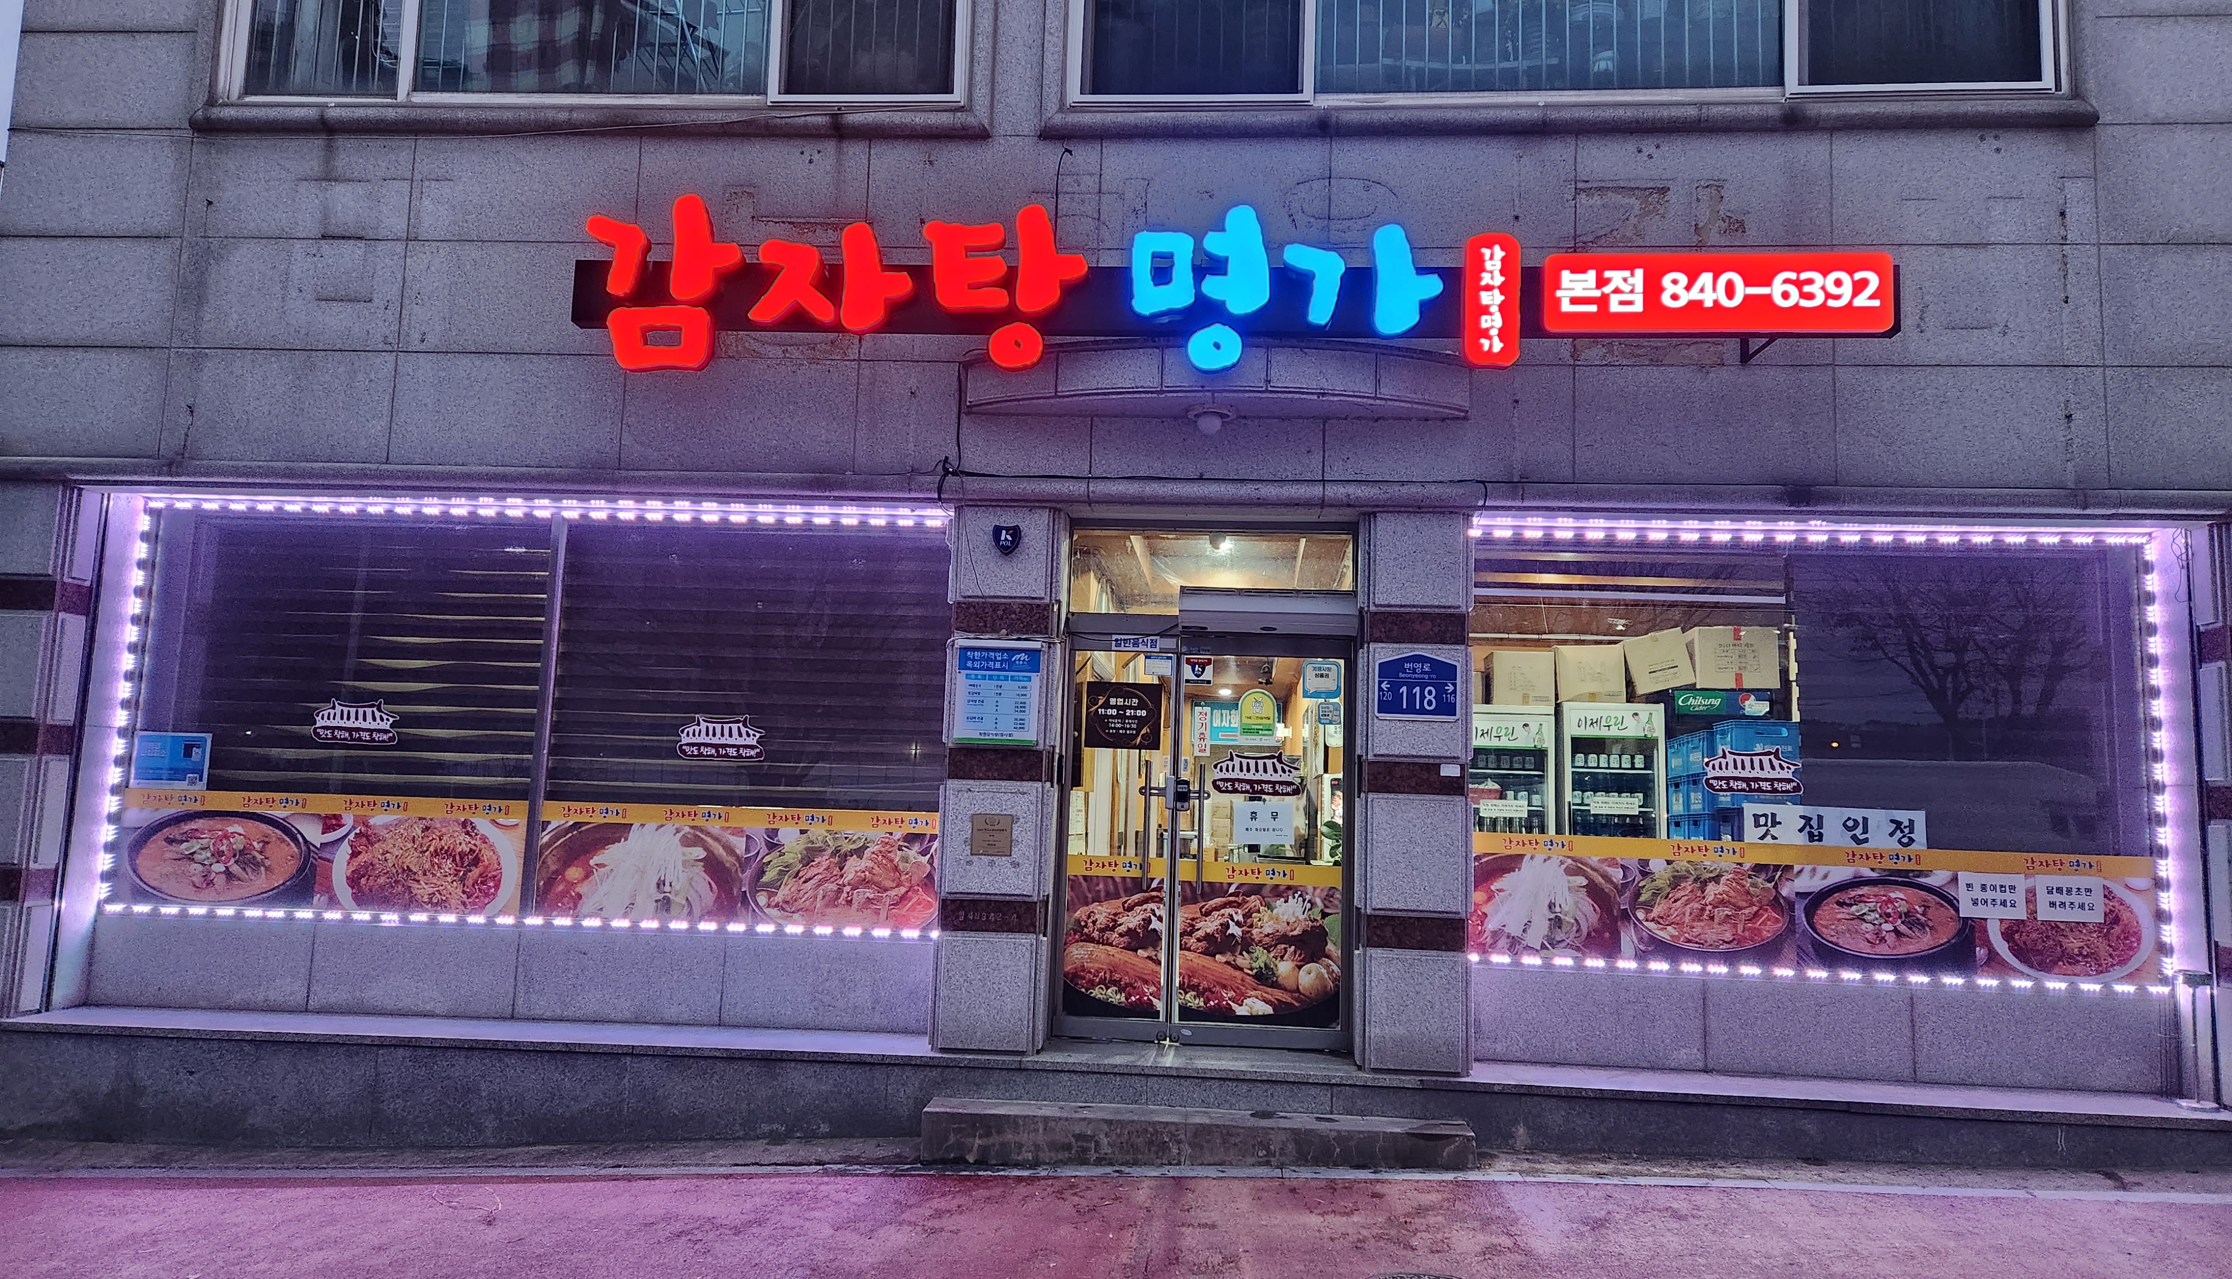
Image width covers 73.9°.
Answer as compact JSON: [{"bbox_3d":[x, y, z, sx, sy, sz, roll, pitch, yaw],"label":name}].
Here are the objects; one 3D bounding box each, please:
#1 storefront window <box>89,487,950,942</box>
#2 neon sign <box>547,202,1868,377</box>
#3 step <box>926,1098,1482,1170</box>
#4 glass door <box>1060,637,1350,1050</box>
[{"bbox_3d":[-3.051,0.377,7.773,4.451,2.195,0.060,1,-7,4],"label":"storefront window"},{"bbox_3d":[0.446,-1.631,6.975,6.133,0.836,0.201,1,-7,4],"label":"neon sign"},{"bbox_3d":[0.351,2.201,6.564,2.397,0.206,0.312,1,-7,4],"label":"step"},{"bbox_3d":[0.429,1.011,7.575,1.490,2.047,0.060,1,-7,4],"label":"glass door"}]

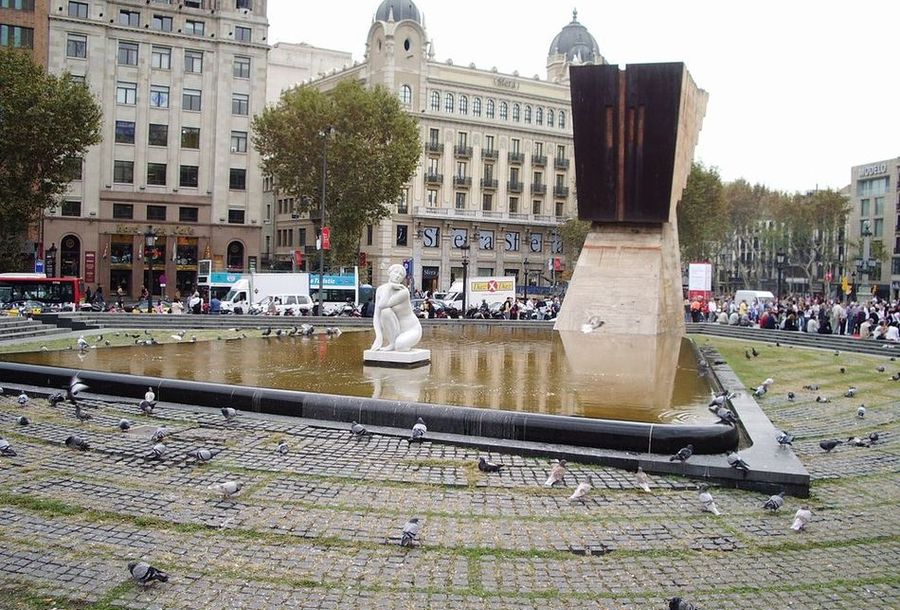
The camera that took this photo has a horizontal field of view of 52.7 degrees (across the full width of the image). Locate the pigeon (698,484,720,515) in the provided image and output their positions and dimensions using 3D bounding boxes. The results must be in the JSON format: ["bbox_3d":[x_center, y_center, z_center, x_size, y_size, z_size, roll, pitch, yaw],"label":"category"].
[{"bbox_3d":[2.858,2.131,9.996,0.130,0.280,0.300,1,2,-17],"label":"pigeon"}]

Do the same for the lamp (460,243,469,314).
[{"bbox_3d":[0.809,-1.237,55.102,0.500,4.850,0.500,2,2,0],"label":"lamp"}]

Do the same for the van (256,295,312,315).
[{"bbox_3d":[-11.716,0.197,64.000,4.400,1.850,1.800,1,3,-30],"label":"van"}]

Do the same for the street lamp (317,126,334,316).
[{"bbox_3d":[-6.915,-4.520,50.201,0.950,10.600,0.600,2,2,0],"label":"street lamp"}]

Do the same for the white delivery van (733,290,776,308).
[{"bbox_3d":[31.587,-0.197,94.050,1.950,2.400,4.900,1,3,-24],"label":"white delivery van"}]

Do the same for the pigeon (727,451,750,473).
[{"bbox_3d":[3.366,1.818,10.598,0.290,0.175,0.125,4,3,41],"label":"pigeon"}]

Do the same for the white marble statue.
[{"bbox_3d":[-1.002,0.057,17.200,0.780,1.670,0.800,3,3,30],"label":"white marble statue"}]

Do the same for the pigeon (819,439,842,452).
[{"bbox_3d":[5.734,2.127,13.729,0.320,0.200,0.130,3,2,26],"label":"pigeon"}]

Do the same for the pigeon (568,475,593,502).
[{"bbox_3d":[1.482,2.078,10.290,0.300,0.270,0.130,1,3,-32],"label":"pigeon"}]

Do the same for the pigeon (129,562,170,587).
[{"bbox_3d":[-2.236,1.992,6.751,0.285,0.175,0.125,2,2,3],"label":"pigeon"}]

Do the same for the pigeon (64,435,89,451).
[{"bbox_3d":[-4.932,1.834,12.014,0.300,0.190,0.130,2,2,-5],"label":"pigeon"}]

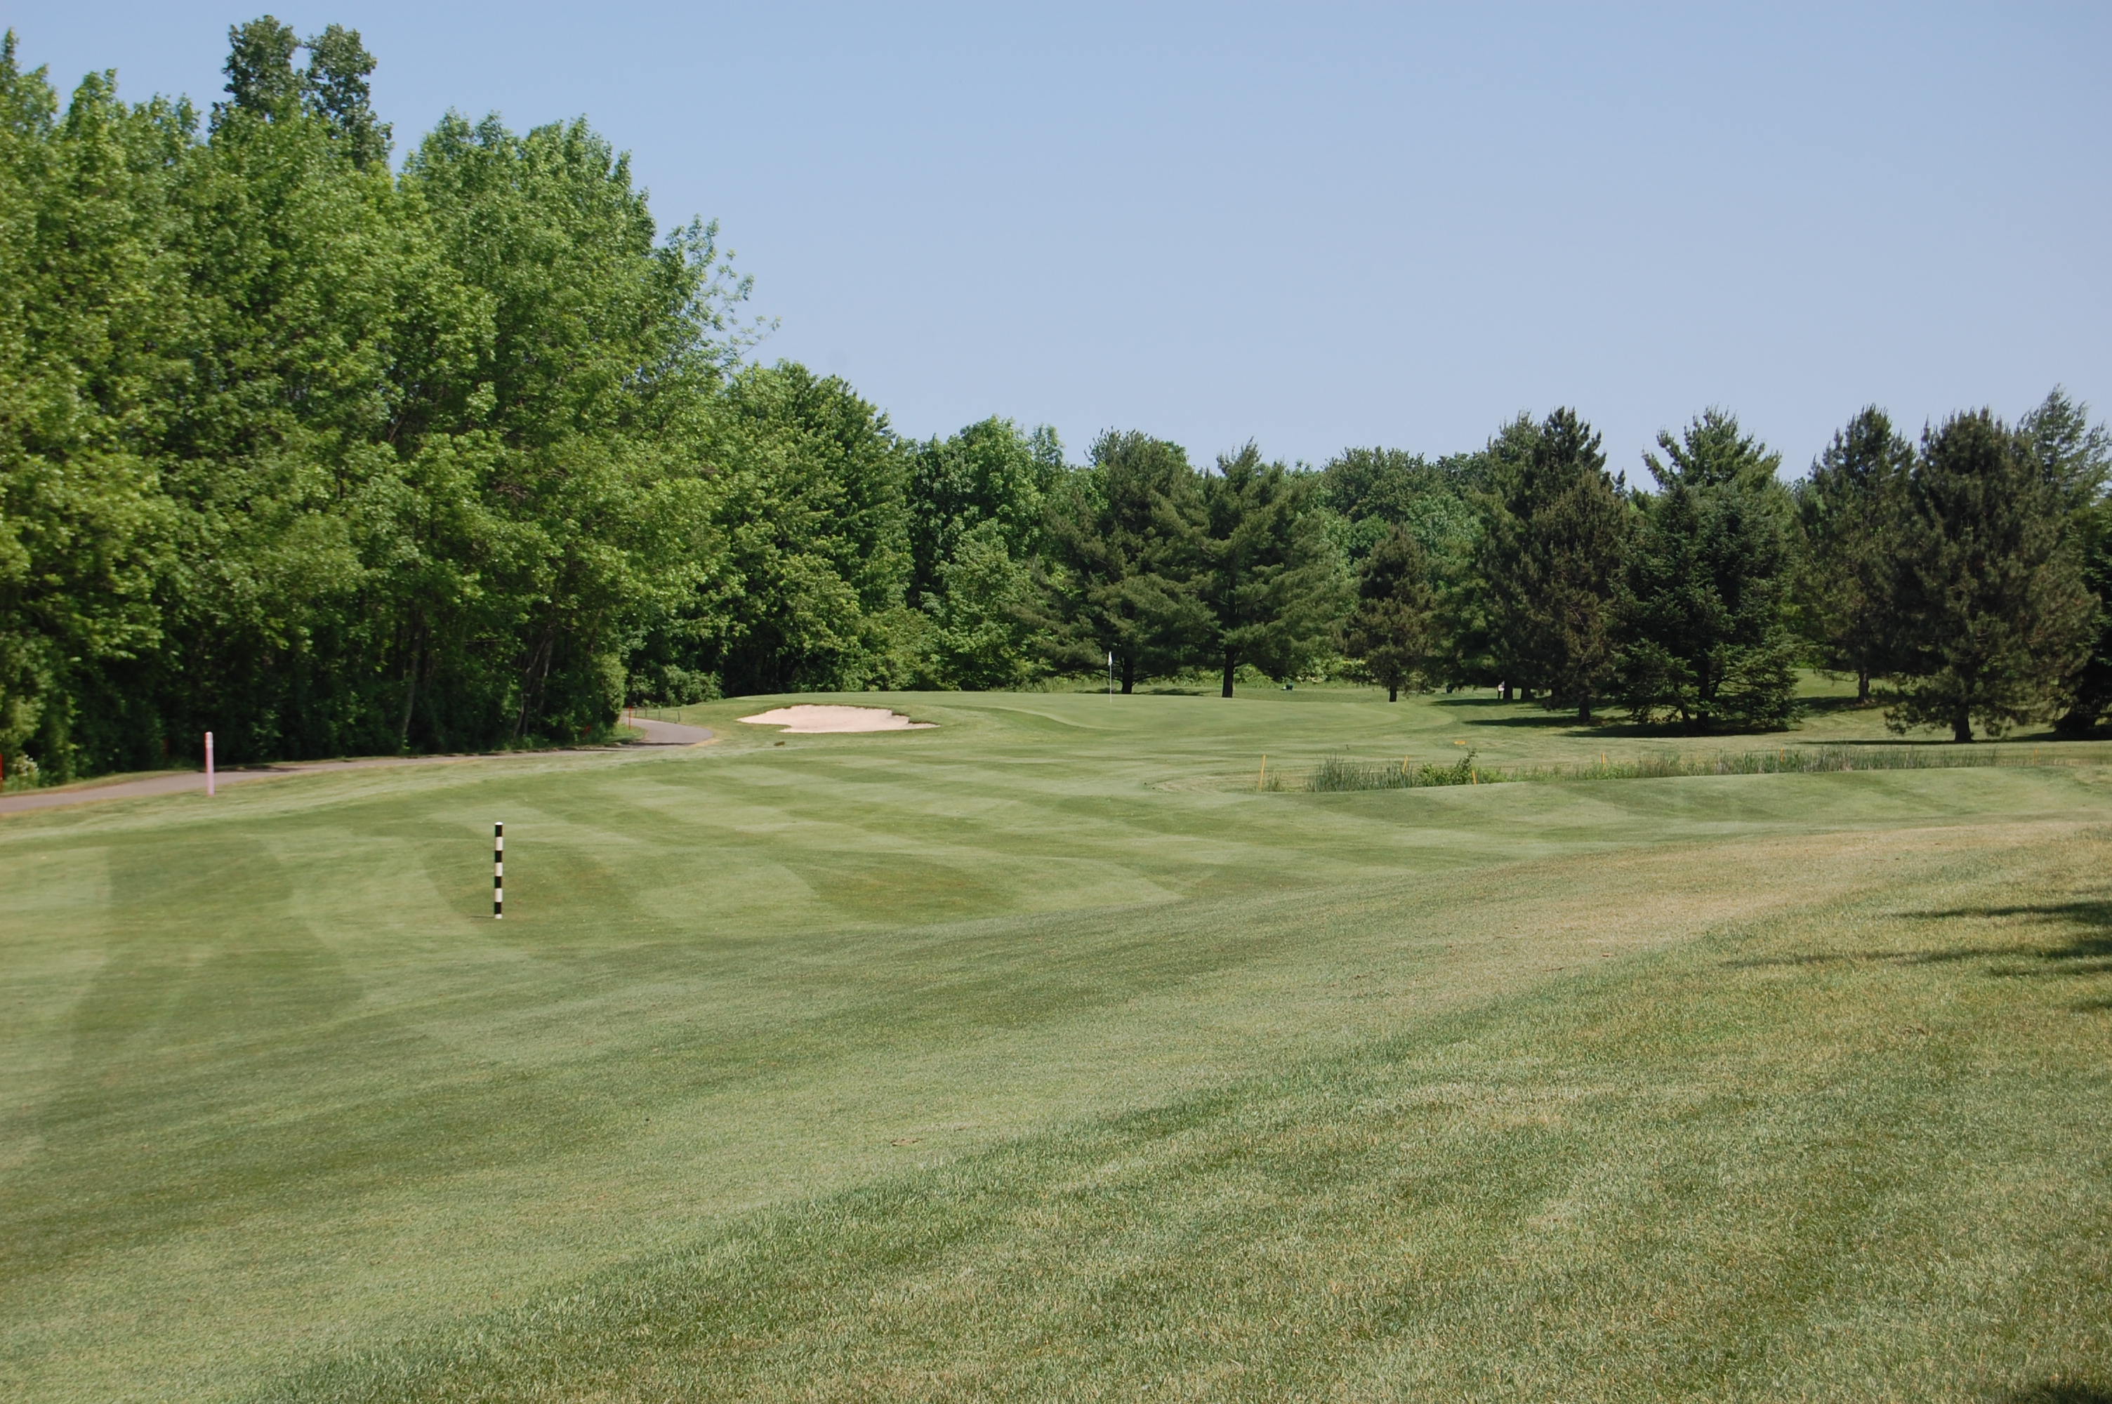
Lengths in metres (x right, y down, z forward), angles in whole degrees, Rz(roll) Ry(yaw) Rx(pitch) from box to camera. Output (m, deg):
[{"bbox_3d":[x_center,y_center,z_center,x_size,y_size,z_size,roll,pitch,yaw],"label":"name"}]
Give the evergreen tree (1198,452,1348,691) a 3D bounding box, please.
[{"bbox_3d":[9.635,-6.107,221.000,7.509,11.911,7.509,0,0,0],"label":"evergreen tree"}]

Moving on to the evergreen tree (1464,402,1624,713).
[{"bbox_3d":[20.187,-5.579,197.000,6.362,12.782,6.362,0,0,0],"label":"evergreen tree"}]

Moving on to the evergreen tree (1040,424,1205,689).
[{"bbox_3d":[3.142,-6.556,226.000,7.755,12.491,7.755,0,0,0],"label":"evergreen tree"}]

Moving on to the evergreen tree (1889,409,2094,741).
[{"bbox_3d":[35.200,-4.753,181.000,7.551,12.489,7.551,0,0,0],"label":"evergreen tree"}]

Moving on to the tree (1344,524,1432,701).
[{"bbox_3d":[15.015,-3.986,216.000,4.069,8.045,4.069,0,0,0],"label":"tree"}]

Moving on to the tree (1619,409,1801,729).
[{"bbox_3d":[25.862,-5.185,190.000,7.031,12.719,7.031,0,0,0],"label":"tree"}]

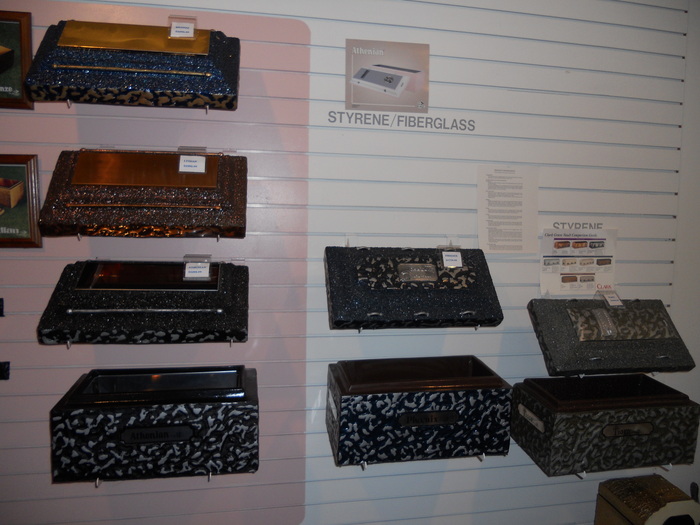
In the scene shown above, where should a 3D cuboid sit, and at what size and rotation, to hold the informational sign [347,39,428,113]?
[{"bbox_3d":[0.113,-0.552,1.622,0.255,0.203,0.010,0,5,-12],"label":"informational sign"}]

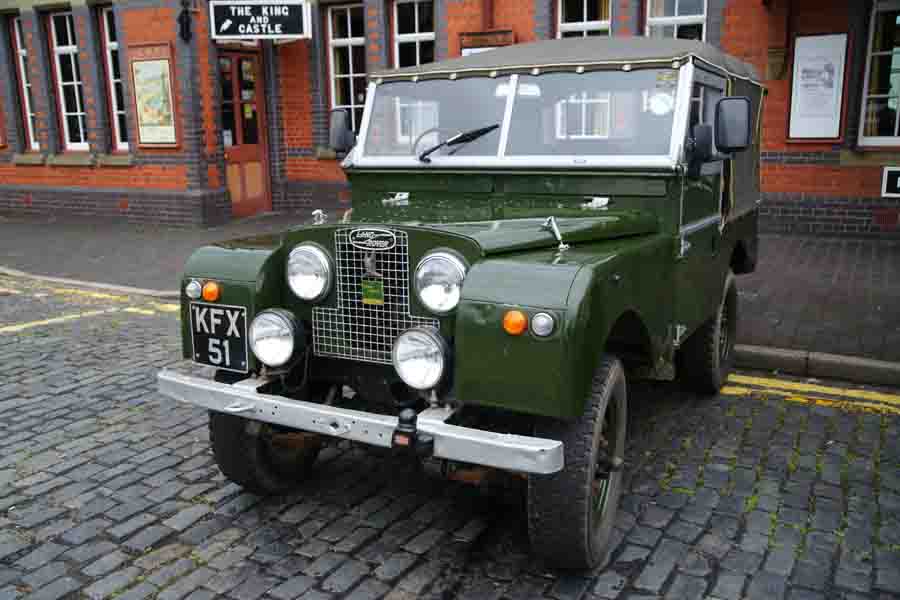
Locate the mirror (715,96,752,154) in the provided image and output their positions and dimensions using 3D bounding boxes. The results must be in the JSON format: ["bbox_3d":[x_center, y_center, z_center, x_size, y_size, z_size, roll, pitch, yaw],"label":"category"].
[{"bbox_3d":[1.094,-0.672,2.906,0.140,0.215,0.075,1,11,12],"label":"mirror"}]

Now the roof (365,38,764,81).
[{"bbox_3d":[0.812,-1.318,4.261,1.570,0.235,2.180,5,13,29],"label":"roof"}]

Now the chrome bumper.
[{"bbox_3d":[-0.382,0.374,2.430,1.575,0.085,0.080,5,13,29],"label":"chrome bumper"}]

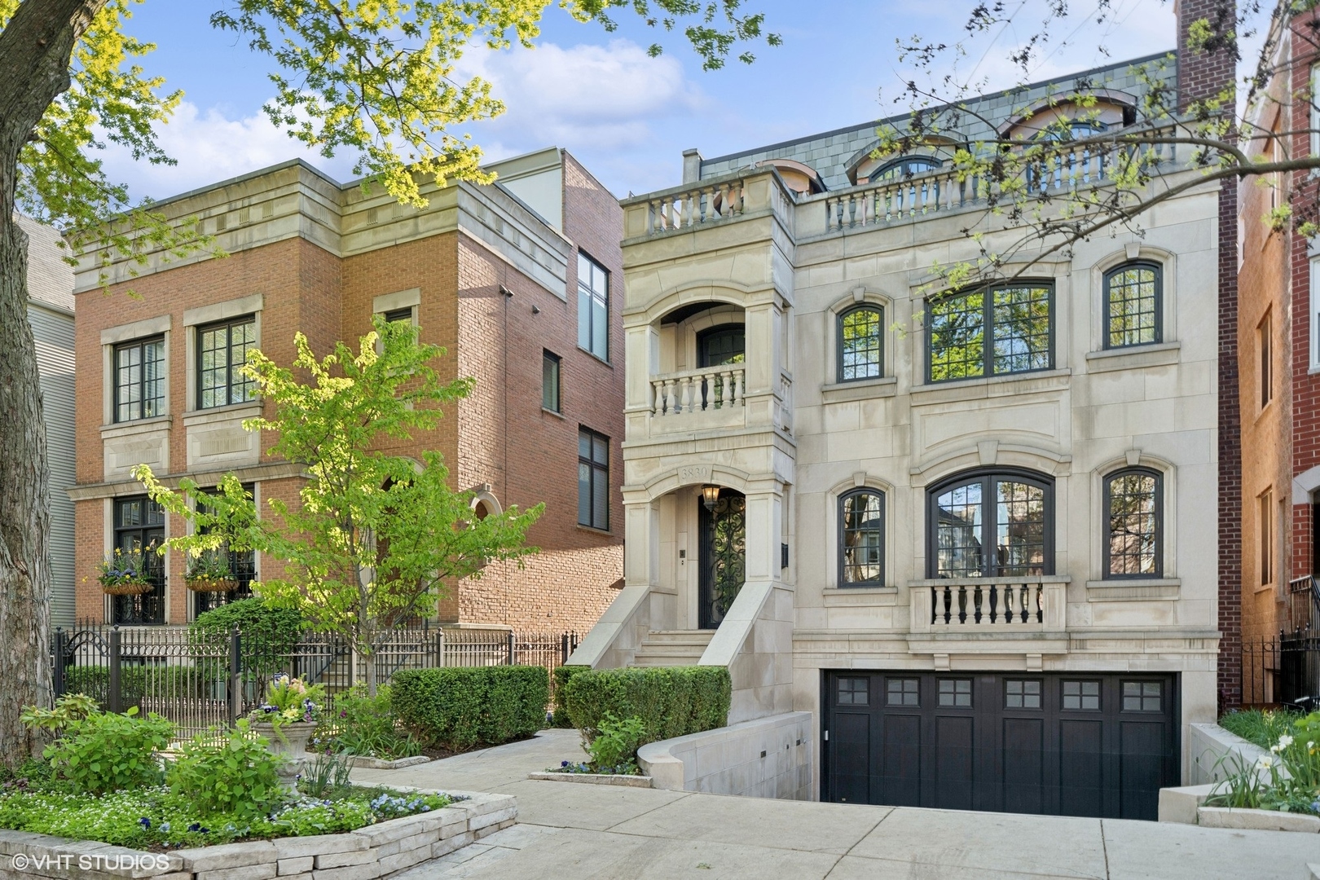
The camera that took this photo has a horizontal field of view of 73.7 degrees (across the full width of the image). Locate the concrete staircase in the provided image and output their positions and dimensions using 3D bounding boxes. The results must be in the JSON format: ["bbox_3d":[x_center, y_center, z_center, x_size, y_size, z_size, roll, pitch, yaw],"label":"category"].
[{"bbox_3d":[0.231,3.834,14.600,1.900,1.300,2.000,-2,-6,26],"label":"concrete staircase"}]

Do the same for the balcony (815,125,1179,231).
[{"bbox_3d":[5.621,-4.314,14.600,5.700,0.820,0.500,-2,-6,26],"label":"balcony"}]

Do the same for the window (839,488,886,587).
[{"bbox_3d":[3.560,1.726,15.500,0.820,1.720,0.160,-2,-6,26],"label":"window"}]

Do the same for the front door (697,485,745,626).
[{"bbox_3d":[1.253,2.276,16.896,1.100,2.750,0.140,-1,-3,24],"label":"front door"}]

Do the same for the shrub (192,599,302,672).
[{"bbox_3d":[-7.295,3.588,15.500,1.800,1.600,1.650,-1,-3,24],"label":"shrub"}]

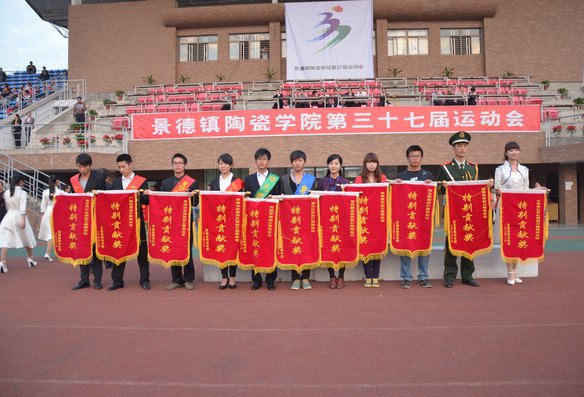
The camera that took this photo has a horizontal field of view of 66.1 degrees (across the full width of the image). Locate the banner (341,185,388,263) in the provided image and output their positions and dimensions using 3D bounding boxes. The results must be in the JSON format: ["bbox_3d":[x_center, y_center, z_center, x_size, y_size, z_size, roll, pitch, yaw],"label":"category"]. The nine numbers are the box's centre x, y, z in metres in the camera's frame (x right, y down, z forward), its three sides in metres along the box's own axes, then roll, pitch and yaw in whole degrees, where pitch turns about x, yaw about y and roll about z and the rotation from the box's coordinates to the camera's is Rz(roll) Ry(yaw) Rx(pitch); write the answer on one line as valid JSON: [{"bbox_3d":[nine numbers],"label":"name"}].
[{"bbox_3d":[0.865,0.281,5.250,0.550,0.924,0.060,-1,-2,0],"label":"banner"}]

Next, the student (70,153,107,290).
[{"bbox_3d":[-2.593,0.283,5.720,0.520,1.707,0.360,-1,-2,6],"label":"student"}]

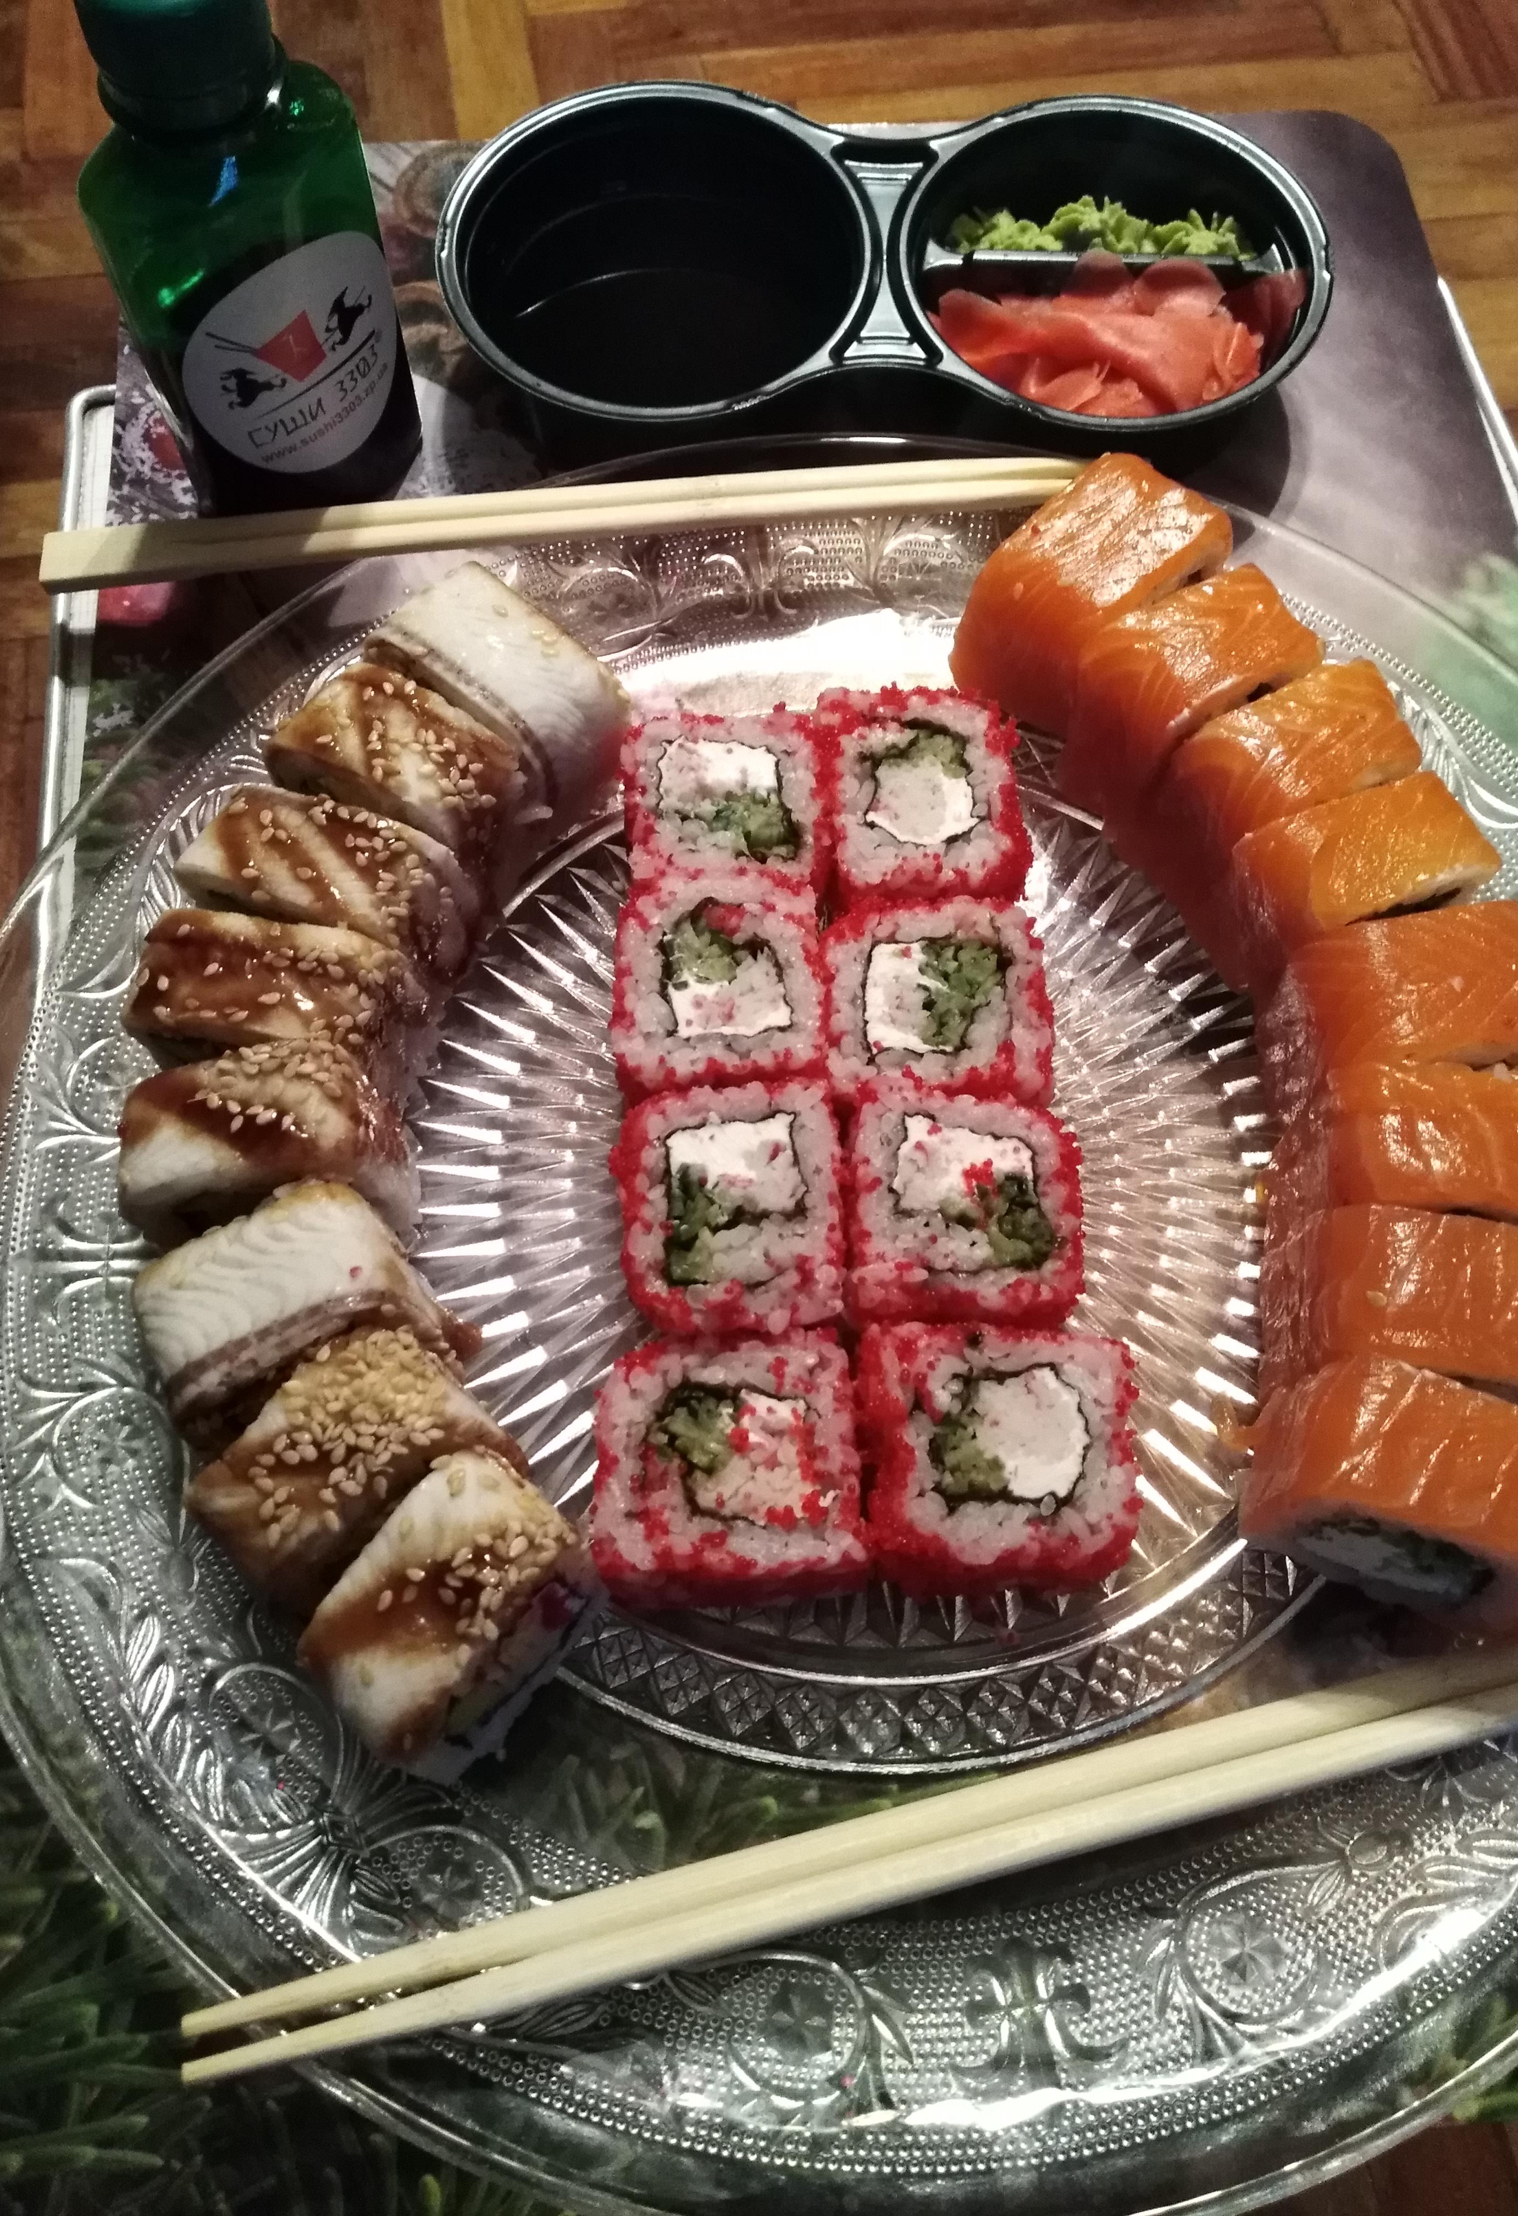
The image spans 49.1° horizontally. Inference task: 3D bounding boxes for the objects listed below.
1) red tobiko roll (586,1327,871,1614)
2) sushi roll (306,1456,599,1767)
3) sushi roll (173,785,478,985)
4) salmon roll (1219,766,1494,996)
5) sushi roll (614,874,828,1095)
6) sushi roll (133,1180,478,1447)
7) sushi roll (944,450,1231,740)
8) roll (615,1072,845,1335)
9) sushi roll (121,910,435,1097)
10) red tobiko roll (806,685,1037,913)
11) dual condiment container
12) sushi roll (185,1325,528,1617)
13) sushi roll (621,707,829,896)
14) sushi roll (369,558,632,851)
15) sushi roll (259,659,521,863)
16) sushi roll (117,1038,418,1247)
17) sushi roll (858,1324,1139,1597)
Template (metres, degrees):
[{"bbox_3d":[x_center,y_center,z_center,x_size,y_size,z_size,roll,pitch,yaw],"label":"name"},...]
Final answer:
[{"bbox_3d":[-0.004,0.057,0.257,0.038,0.030,0.035,-1,64,0],"label":"red tobiko roll"},{"bbox_3d":[-0.043,0.071,0.238,0.023,0.032,0.034,38,67,15],"label":"sushi roll"},{"bbox_3d":[-0.073,-0.034,0.284,0.039,0.031,0.021,20,67,4],"label":"sushi roll"},{"bbox_3d":[0.101,-0.036,0.288,0.035,0.034,0.022,-18,67,-4],"label":"salmon roll"},{"bbox_3d":[-0.007,-0.016,0.292,0.035,0.030,0.037,-1,64,0],"label":"sushi roll"},{"bbox_3d":[-0.071,0.034,0.265,0.041,0.030,0.025,-25,67,-11],"label":"sushi roll"},{"bbox_3d":[0.062,-0.093,0.311,0.036,0.034,0.025,-40,72,-12],"label":"sushi roll"},{"bbox_3d":[-0.005,0.021,0.274,0.035,0.030,0.039,-1,64,0],"label":"roll"},{"bbox_3d":[-0.079,-0.014,0.276,0.037,0.031,0.020,7,66,-2],"label":"sushi roll"},{"bbox_3d":[0.029,-0.052,0.309,0.035,0.030,0.040,-1,64,0],"label":"red tobiko roll"},{"bbox_3d":[0.025,-0.164,0.350,0.178,0.039,0.095,1,68,0],"label":"dual condiment container"},{"bbox_3d":[-0.060,0.058,0.253,0.041,0.030,0.025,-39,70,-17],"label":"sushi roll"},{"bbox_3d":[-0.006,-0.049,0.299,0.035,0.025,0.034,0,66,0],"label":"sushi roll"},{"bbox_3d":[-0.049,-0.074,0.317,0.043,0.030,0.026,40,71,18],"label":"sushi roll"},{"bbox_3d":[-0.062,-0.055,0.294,0.034,0.031,0.023,31,69,8],"label":"sushi roll"},{"bbox_3d":[-0.081,0.010,0.277,0.041,0.030,0.026,-8,64,-3],"label":"sushi roll"},{"bbox_3d":[0.035,0.055,0.257,0.037,0.030,0.035,0,64,0],"label":"sushi roll"}]

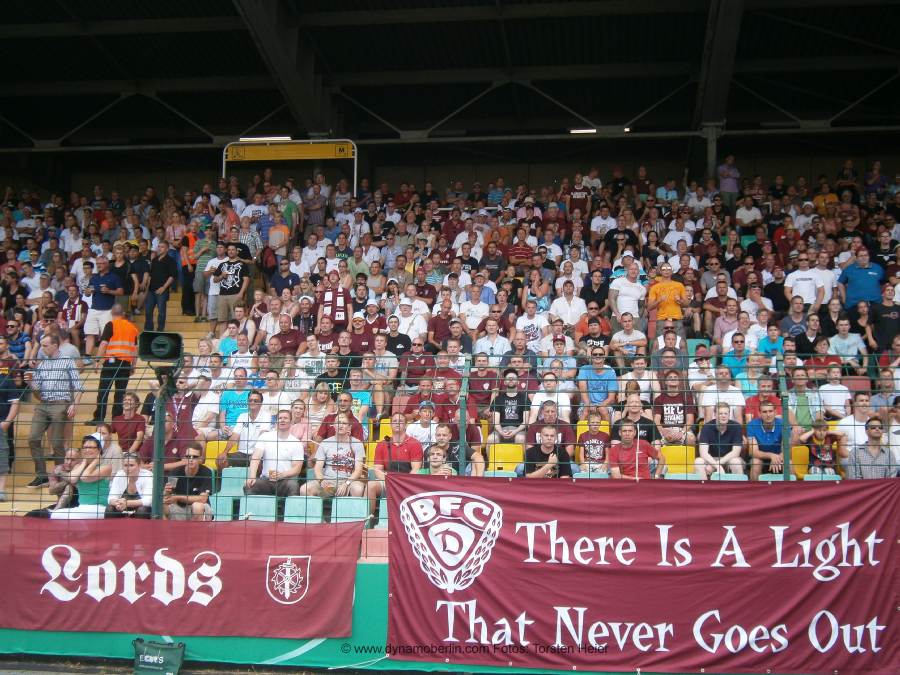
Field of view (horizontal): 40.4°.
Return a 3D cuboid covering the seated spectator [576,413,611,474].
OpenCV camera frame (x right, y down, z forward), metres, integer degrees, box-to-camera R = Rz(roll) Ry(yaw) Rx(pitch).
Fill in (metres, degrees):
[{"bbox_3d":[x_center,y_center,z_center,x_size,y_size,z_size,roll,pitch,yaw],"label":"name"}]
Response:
[{"bbox_3d":[1.646,1.365,14.007,0.400,1.020,0.620,0,-7,7],"label":"seated spectator"}]

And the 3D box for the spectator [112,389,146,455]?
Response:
[{"bbox_3d":[-3.874,1.266,14.705,0.480,1.240,0.750,0,-6,12],"label":"spectator"}]

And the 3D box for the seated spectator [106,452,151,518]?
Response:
[{"bbox_3d":[-3.381,1.795,12.850,0.520,1.200,0.800,0,-6,7],"label":"seated spectator"}]

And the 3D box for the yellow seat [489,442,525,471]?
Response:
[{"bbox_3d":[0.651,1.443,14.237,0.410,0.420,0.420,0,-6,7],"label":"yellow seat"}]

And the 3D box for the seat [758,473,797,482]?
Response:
[{"bbox_3d":[3.480,1.652,12.880,0.430,0.420,0.440,0,-4,8],"label":"seat"}]

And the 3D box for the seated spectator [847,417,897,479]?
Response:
[{"bbox_3d":[4.418,1.495,12.778,0.550,1.360,0.750,0,-6,7],"label":"seated spectator"}]

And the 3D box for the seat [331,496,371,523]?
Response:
[{"bbox_3d":[-1.088,1.894,12.836,0.430,0.400,0.430,0,-6,9],"label":"seat"}]

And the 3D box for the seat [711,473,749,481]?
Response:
[{"bbox_3d":[2.989,1.648,12.973,0.420,0.420,0.440,0,-7,7],"label":"seat"}]

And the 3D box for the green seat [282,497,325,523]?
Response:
[{"bbox_3d":[-1.566,1.856,12.630,0.420,0.420,0.440,0,-7,7],"label":"green seat"}]

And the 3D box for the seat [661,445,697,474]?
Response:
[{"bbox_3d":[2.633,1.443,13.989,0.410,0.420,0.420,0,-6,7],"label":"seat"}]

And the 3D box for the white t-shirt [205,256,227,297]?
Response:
[{"bbox_3d":[-4.055,-1.064,21.500,0.520,0.700,0.320,1,-4,-6],"label":"white t-shirt"}]

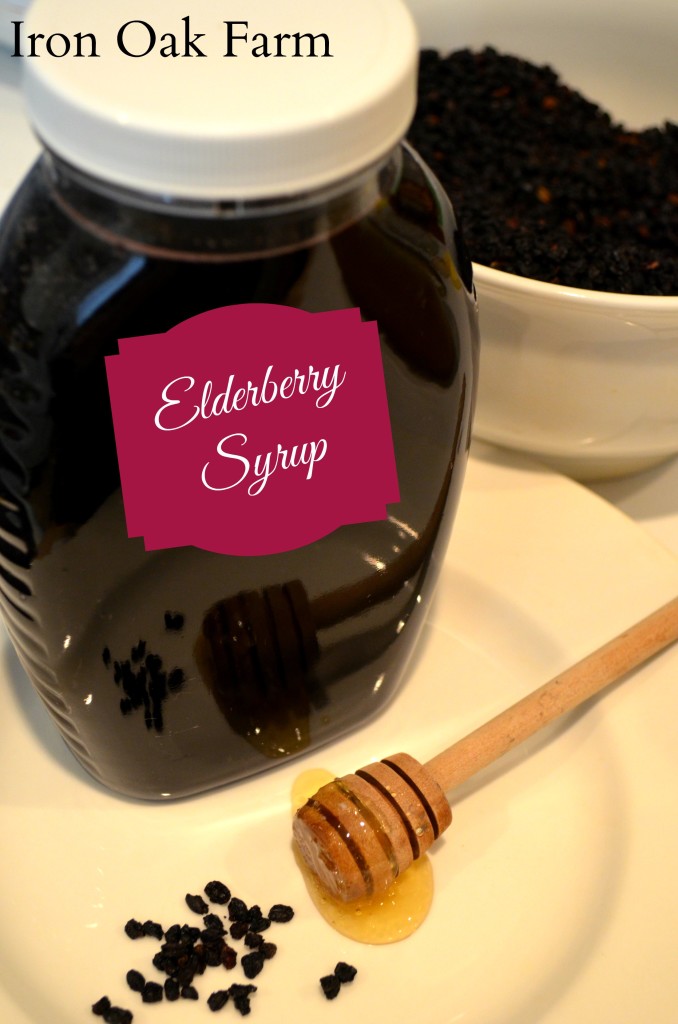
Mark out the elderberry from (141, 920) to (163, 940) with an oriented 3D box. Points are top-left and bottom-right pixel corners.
[{"bbox_3d":[-0.039,0.087,0.319,0.005,0.003,0.003,21,50,17],"label":"elderberry"}]

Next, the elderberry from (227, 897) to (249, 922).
[{"bbox_3d":[-0.021,0.084,0.322,0.004,0.004,0.006,-20,51,-19],"label":"elderberry"}]

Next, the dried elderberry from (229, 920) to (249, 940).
[{"bbox_3d":[-0.019,0.082,0.300,0.003,0.003,0.004,30,48,27],"label":"dried elderberry"}]

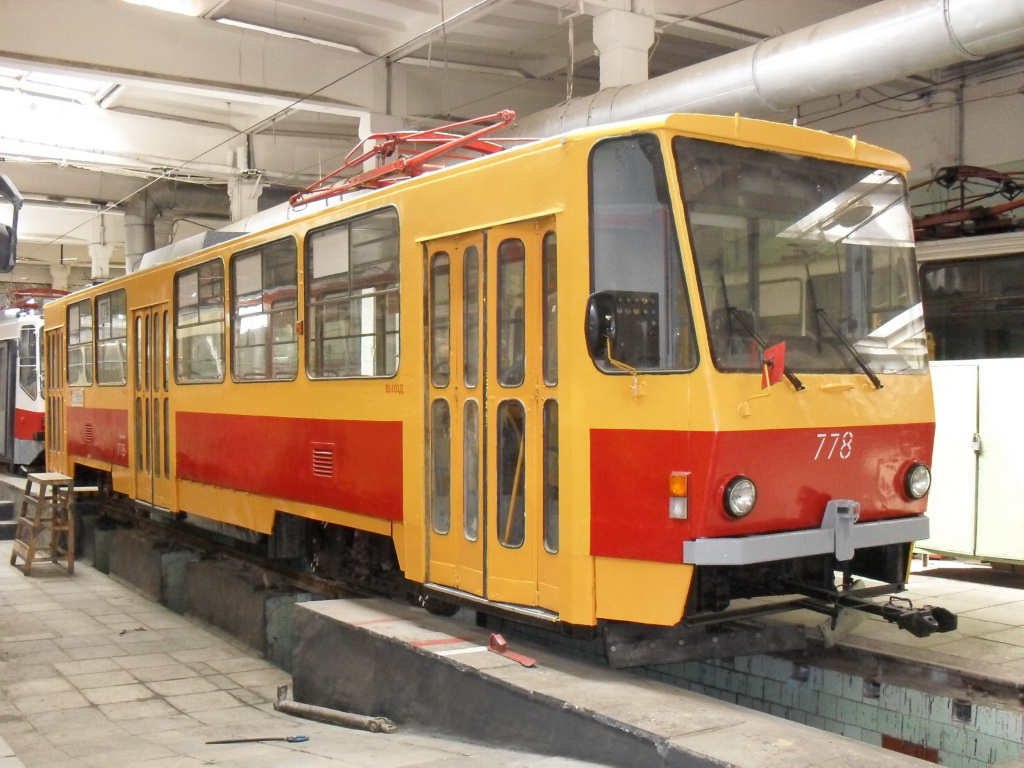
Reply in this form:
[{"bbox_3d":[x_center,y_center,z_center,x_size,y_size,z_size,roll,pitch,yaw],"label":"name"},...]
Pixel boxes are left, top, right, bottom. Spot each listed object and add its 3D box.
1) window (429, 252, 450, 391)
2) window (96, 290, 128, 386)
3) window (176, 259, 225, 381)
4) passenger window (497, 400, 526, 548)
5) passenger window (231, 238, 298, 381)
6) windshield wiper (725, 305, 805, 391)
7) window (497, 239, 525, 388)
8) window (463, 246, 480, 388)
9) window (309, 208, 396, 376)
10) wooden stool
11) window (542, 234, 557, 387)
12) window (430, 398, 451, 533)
[{"bbox_3d":[-0.421,-0.381,6.711,0.040,0.811,0.215,0,0,-36],"label":"window"},{"bbox_3d":[-4.696,-0.522,13.194,0.060,1.119,1.487,0,0,-33],"label":"window"},{"bbox_3d":[-3.024,-0.576,10.880,0.040,1.139,1.550,0,0,-33],"label":"window"},{"bbox_3d":[-0.004,0.504,6.282,0.040,0.824,0.229,0,0,-45],"label":"passenger window"},{"bbox_3d":[-2.086,-0.590,9.434,0.040,1.139,1.571,0,0,-33],"label":"passenger window"},{"bbox_3d":[1.231,-0.167,5.465,0.456,0.420,0.060,0,-9,-33],"label":"windshield wiper"},{"bbox_3d":[-0.006,-0.398,6.281,0.040,0.818,0.224,0,0,-45],"label":"window"},{"bbox_3d":[-0.223,-0.380,6.441,0.040,0.812,0.168,0,0,-36],"label":"window"},{"bbox_3d":[-1.107,-0.580,7.693,0.060,1.109,1.509,0,0,-33],"label":"window"},{"bbox_3d":[-6.044,1.787,14.431,0.561,1.173,1.142,0,0,-33],"label":"wooden stool"},{"bbox_3d":[0.210,-0.388,5.849,0.040,0.813,0.134,0,0,-36],"label":"window"},{"bbox_3d":[-0.437,0.506,6.870,0.040,0.822,0.204,0,0,-41],"label":"window"}]

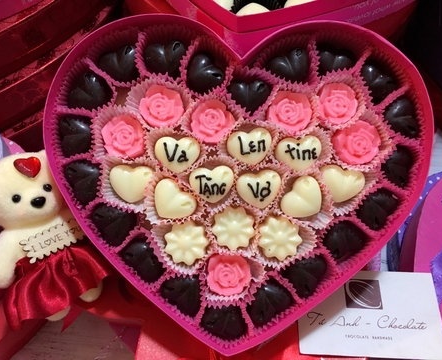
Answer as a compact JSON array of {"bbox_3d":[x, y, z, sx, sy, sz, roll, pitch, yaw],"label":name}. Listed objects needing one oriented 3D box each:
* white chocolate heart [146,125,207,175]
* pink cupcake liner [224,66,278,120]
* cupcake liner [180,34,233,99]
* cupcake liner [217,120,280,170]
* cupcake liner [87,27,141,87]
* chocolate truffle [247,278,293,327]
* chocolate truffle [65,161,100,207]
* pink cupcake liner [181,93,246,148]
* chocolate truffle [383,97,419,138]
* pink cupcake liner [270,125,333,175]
[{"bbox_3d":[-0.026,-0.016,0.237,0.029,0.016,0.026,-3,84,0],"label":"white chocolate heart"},{"bbox_3d":[0.019,-0.053,0.257,0.034,0.018,0.034,0,86,3],"label":"pink cupcake liner"},{"bbox_3d":[-0.009,-0.070,0.256,0.035,0.020,0.036,0,83,1],"label":"cupcake liner"},{"bbox_3d":[0.018,-0.021,0.255,0.036,0.018,0.031,0,86,3],"label":"cupcake liner"},{"bbox_3d":[-0.062,-0.071,0.242,0.033,0.018,0.035,0,84,0],"label":"cupcake liner"},{"bbox_3d":[0.031,0.076,0.249,0.028,0.015,0.026,-39,85,0],"label":"chocolate truffle"},{"bbox_3d":[-0.081,0.002,0.236,0.025,0.015,0.026,-37,85,-4],"label":"chocolate truffle"},{"bbox_3d":[-0.006,-0.035,0.253,0.036,0.018,0.034,0,83,1],"label":"pink cupcake liner"},{"bbox_3d":[0.114,-0.039,0.253,0.026,0.015,0.028,-12,86,2],"label":"chocolate truffle"},{"bbox_3d":[0.049,-0.018,0.251,0.036,0.018,0.034,0,83,1],"label":"pink cupcake liner"}]

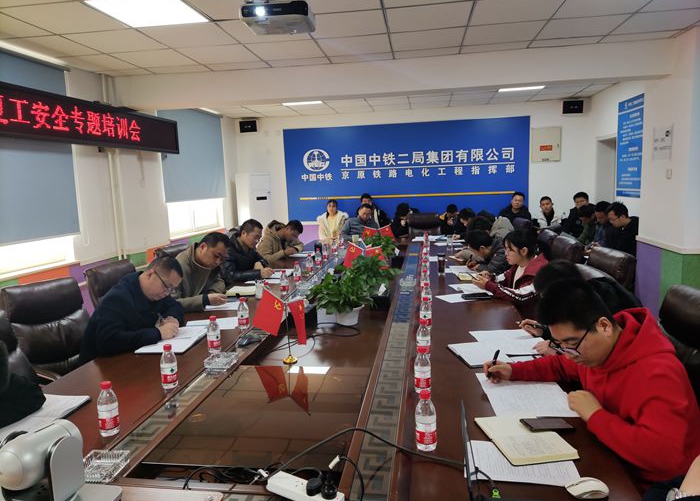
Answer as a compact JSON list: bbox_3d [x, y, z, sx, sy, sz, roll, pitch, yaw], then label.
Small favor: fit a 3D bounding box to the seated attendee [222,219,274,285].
[{"bbox_3d":[-1.000,0.363,4.751,0.740,1.280,0.580,0,8,19],"label":"seated attendee"}]

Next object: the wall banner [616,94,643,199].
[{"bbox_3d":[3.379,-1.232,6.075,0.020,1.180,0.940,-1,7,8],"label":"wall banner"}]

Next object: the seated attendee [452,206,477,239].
[{"bbox_3d":[1.821,0.013,7.080,0.780,1.200,0.520,-3,8,-4],"label":"seated attendee"}]

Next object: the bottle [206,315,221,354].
[{"bbox_3d":[-0.722,0.445,2.668,0.064,0.188,0.064,-1,8,8],"label":"bottle"}]

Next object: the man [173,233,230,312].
[{"bbox_3d":[-1.167,0.511,3.791,0.760,1.295,0.570,1,8,23],"label":"man"}]

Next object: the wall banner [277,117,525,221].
[{"bbox_3d":[0.882,-1.303,8.342,4.000,1.550,0.040,-1,8,9],"label":"wall banner"}]

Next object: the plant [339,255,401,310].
[{"bbox_3d":[0.163,0.211,4.337,0.540,0.350,0.520,-1,7,8],"label":"plant"}]

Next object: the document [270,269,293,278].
[{"bbox_3d":[-0.695,0.229,4.958,0.280,0.015,0.400,-1,8,8],"label":"document"}]

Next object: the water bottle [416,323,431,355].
[{"bbox_3d":[0.361,0.432,2.470,0.064,0.188,0.064,-1,8,8],"label":"water bottle"}]

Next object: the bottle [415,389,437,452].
[{"bbox_3d":[0.242,0.537,1.602,0.065,0.184,0.065,-1,7,8],"label":"bottle"}]

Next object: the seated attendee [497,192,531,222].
[{"bbox_3d":[2.472,-0.180,7.672,0.530,1.380,0.740,0,8,14],"label":"seated attendee"}]

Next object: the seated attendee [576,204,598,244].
[{"bbox_3d":[2.883,0.070,6.219,0.780,1.260,0.520,-2,7,0],"label":"seated attendee"}]

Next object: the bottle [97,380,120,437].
[{"bbox_3d":[-0.848,0.554,1.776,0.065,0.184,0.065,-1,7,8],"label":"bottle"}]

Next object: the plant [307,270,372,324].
[{"bbox_3d":[-0.054,0.309,3.414,0.410,0.350,0.390,-1,8,9],"label":"plant"}]

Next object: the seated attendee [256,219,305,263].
[{"bbox_3d":[-0.876,0.249,6.071,0.820,1.215,0.620,0,8,17],"label":"seated attendee"}]

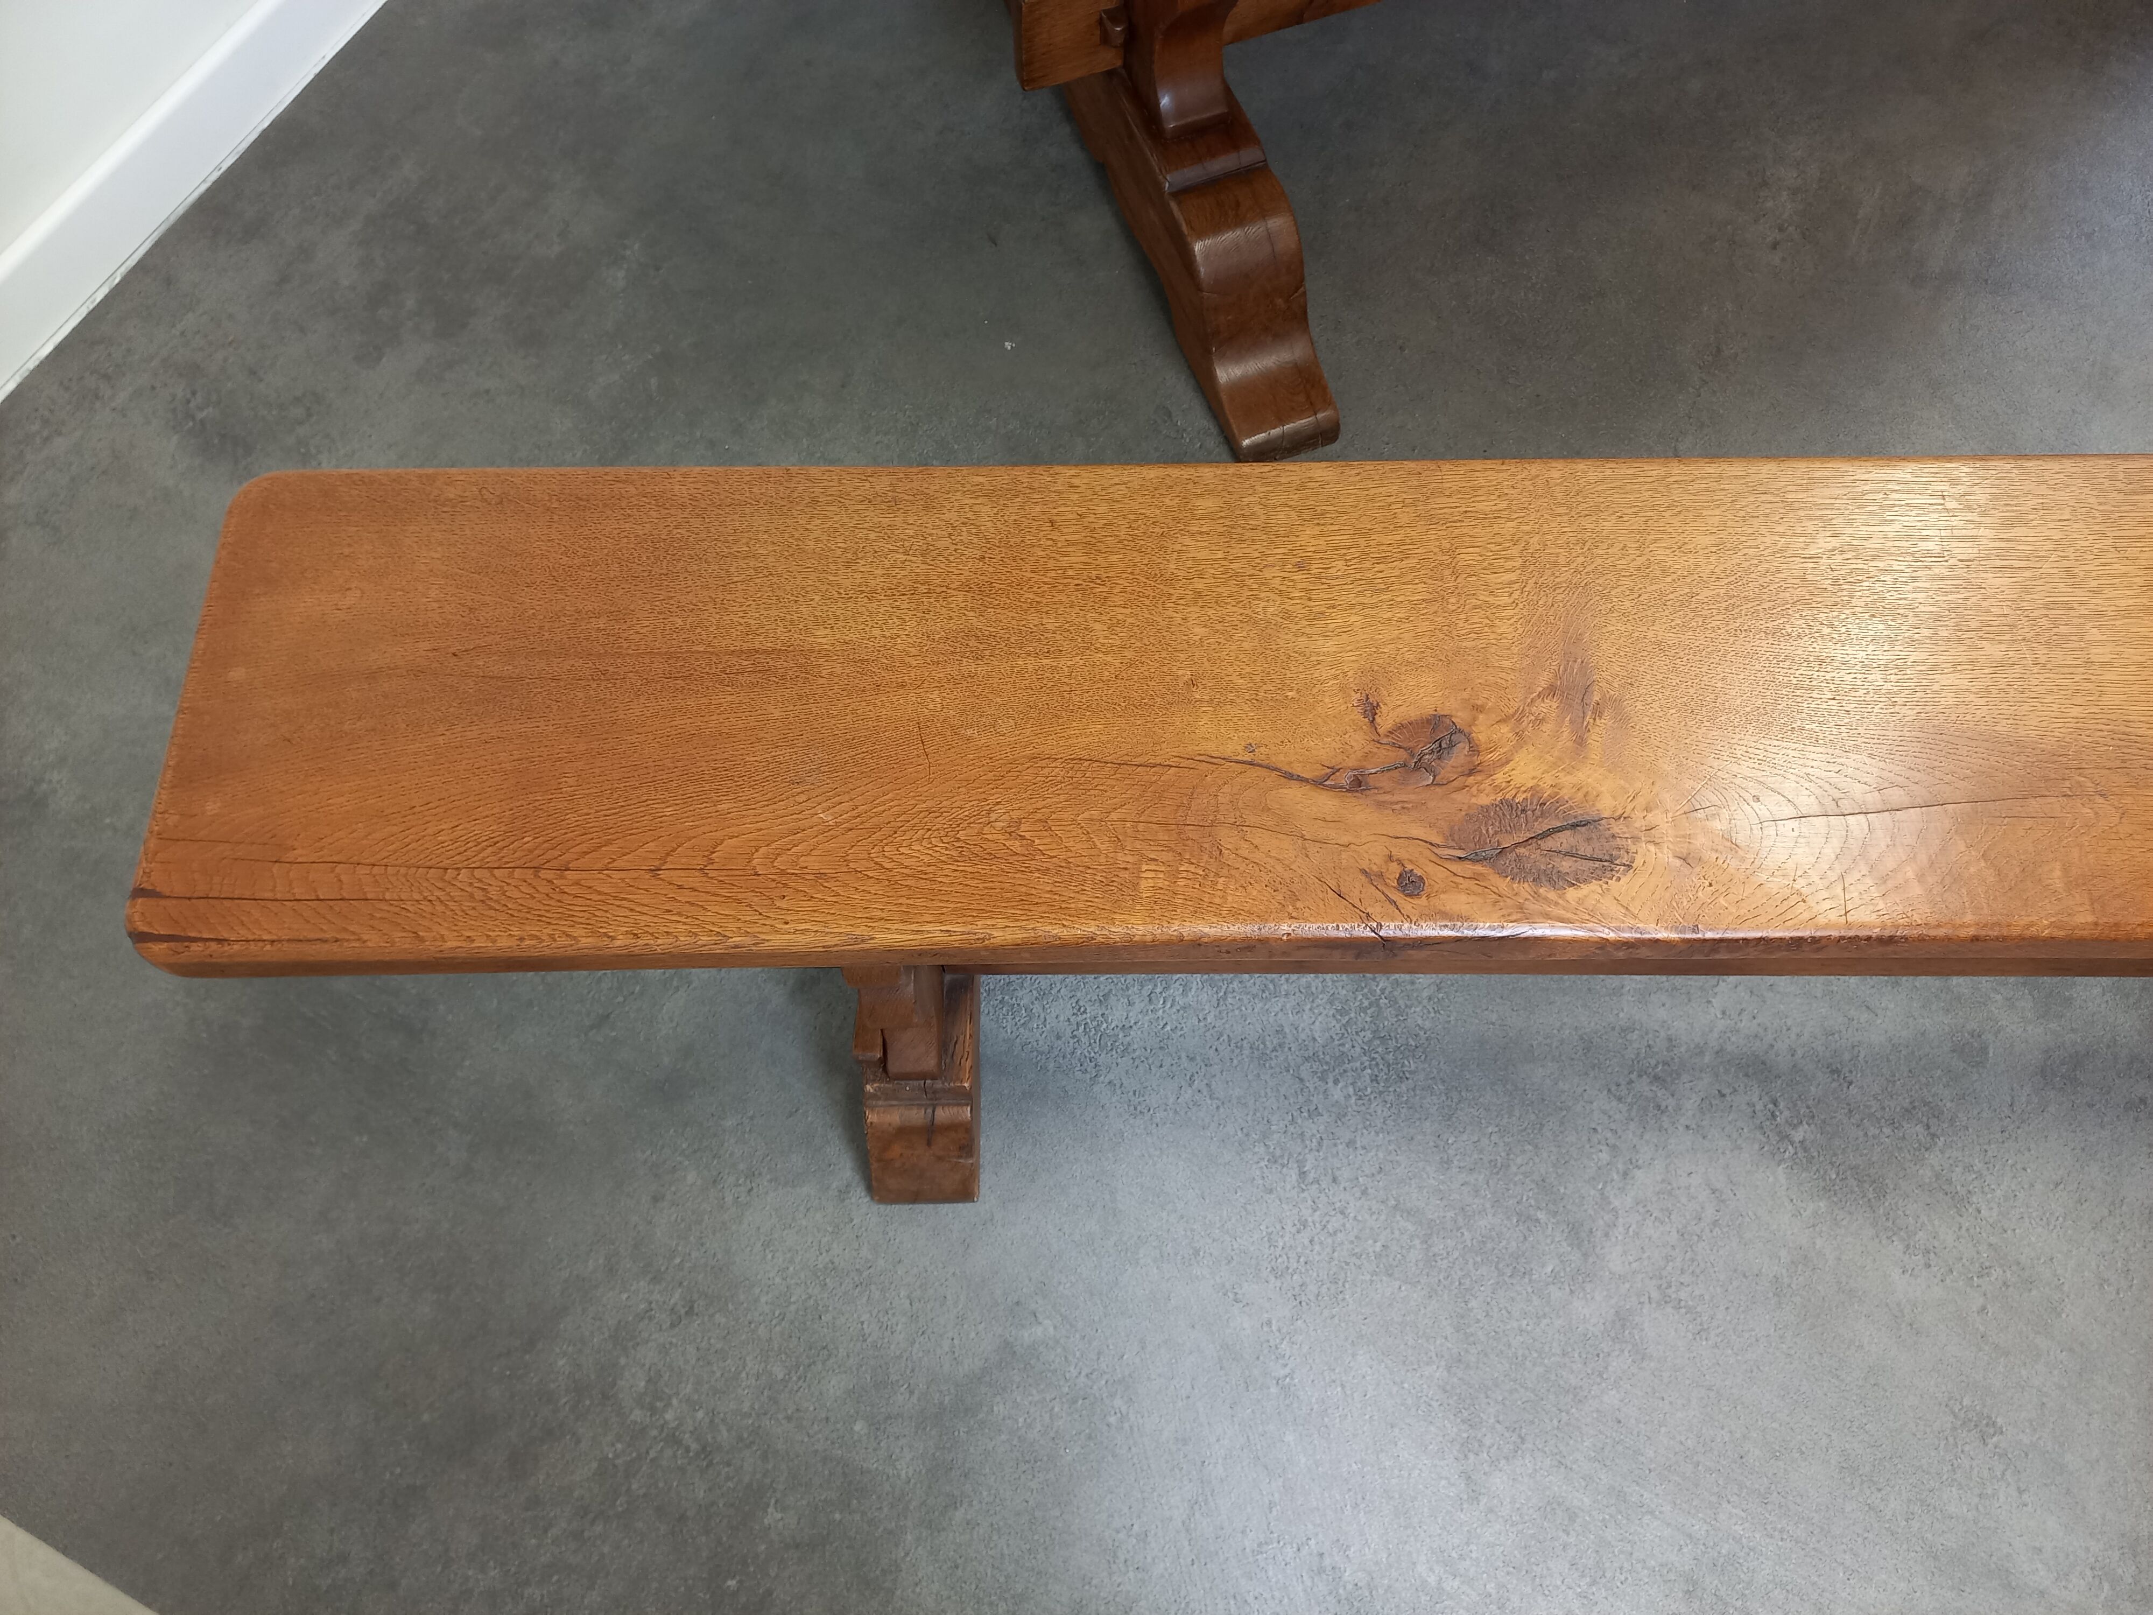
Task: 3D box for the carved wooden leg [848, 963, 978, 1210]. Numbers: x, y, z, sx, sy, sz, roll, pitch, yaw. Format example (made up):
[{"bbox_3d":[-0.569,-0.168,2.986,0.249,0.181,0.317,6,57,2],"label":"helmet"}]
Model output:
[{"bbox_3d":[-0.116,0.040,1.047,0.079,0.431,0.367,-1,66,0],"label":"carved wooden leg"}]

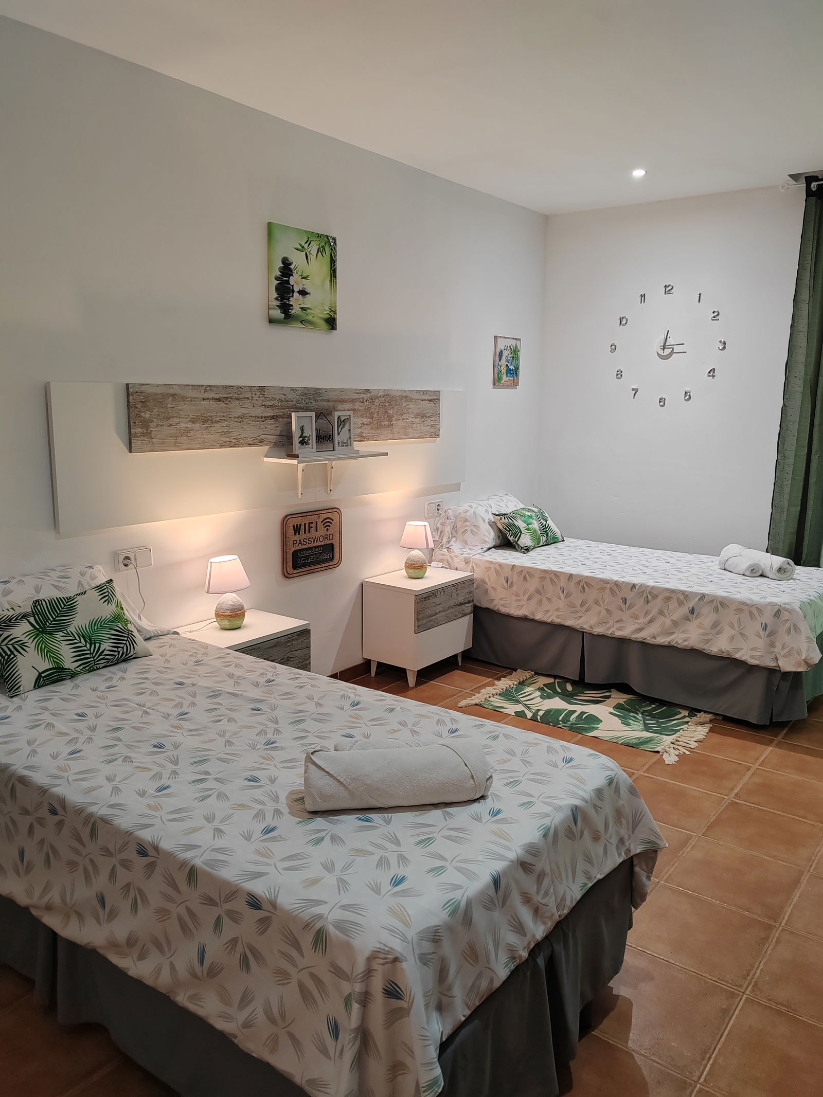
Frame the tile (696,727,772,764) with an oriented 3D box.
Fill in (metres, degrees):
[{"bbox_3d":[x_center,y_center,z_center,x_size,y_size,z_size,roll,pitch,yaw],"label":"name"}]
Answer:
[{"bbox_3d":[1.310,0.815,3.580,0.323,0.012,0.328,9,13,36],"label":"tile"}]

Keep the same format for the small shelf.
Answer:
[{"bbox_3d":[-0.361,-0.313,3.738,0.197,0.188,0.596,9,13,36],"label":"small shelf"}]

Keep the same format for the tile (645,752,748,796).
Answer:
[{"bbox_3d":[1.108,0.861,3.310,0.323,0.012,0.328,9,13,36],"label":"tile"}]

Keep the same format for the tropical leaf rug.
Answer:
[{"bbox_3d":[0.804,0.733,3.917,1.038,0.012,0.635,9,13,36],"label":"tropical leaf rug"}]

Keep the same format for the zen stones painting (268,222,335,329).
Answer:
[{"bbox_3d":[-0.457,-1.147,3.641,0.017,0.394,0.400,9,13,36],"label":"zen stones painting"}]

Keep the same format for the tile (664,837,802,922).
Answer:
[{"bbox_3d":[0.980,0.999,2.590,0.327,0.010,0.327,8,13,36],"label":"tile"}]

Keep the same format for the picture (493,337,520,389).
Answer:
[{"bbox_3d":[0.566,-1.103,5.064,0.018,0.280,0.281,9,13,36],"label":"picture"}]

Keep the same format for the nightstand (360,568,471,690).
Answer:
[{"bbox_3d":[0.040,0.388,4.380,0.326,0.495,0.506,9,13,36],"label":"nightstand"}]

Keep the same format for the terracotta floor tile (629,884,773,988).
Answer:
[{"bbox_3d":[0.779,1.045,2.320,0.327,0.010,0.327,8,13,36],"label":"terracotta floor tile"}]

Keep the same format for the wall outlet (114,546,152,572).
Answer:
[{"bbox_3d":[-1.019,0.041,3.150,0.015,0.080,0.153,8,13,36],"label":"wall outlet"}]

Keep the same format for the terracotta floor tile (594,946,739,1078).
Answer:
[{"bbox_3d":[0.569,1.085,2.032,0.323,0.012,0.328,9,13,36],"label":"terracotta floor tile"}]

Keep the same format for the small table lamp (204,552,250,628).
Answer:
[{"bbox_3d":[-0.721,0.175,3.361,0.175,0.284,0.175,1,10,0],"label":"small table lamp"}]

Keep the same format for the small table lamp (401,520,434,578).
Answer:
[{"bbox_3d":[0.029,0.010,4.335,0.172,0.281,0.172,1,10,0],"label":"small table lamp"}]

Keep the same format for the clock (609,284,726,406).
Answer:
[{"bbox_3d":[1.459,-1.165,4.931,0.690,0.690,0.030,8,13,36],"label":"clock"}]

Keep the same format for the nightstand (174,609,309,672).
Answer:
[{"bbox_3d":[-0.700,0.561,3.421,0.335,0.499,0.506,8,13,36],"label":"nightstand"}]

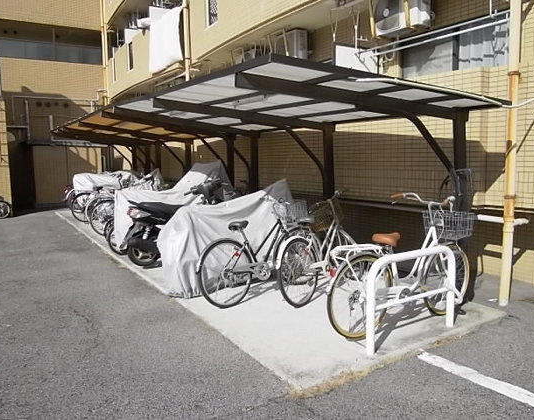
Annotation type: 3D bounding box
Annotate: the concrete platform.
[{"bbox_3d":[-1.999,0.559,8.555,2.450,0.100,12.000,-5,8,-32],"label":"concrete platform"}]

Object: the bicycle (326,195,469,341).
[{"bbox_3d":[1.229,0.504,3.791,1.760,1.050,0.550,-5,8,-29],"label":"bicycle"}]

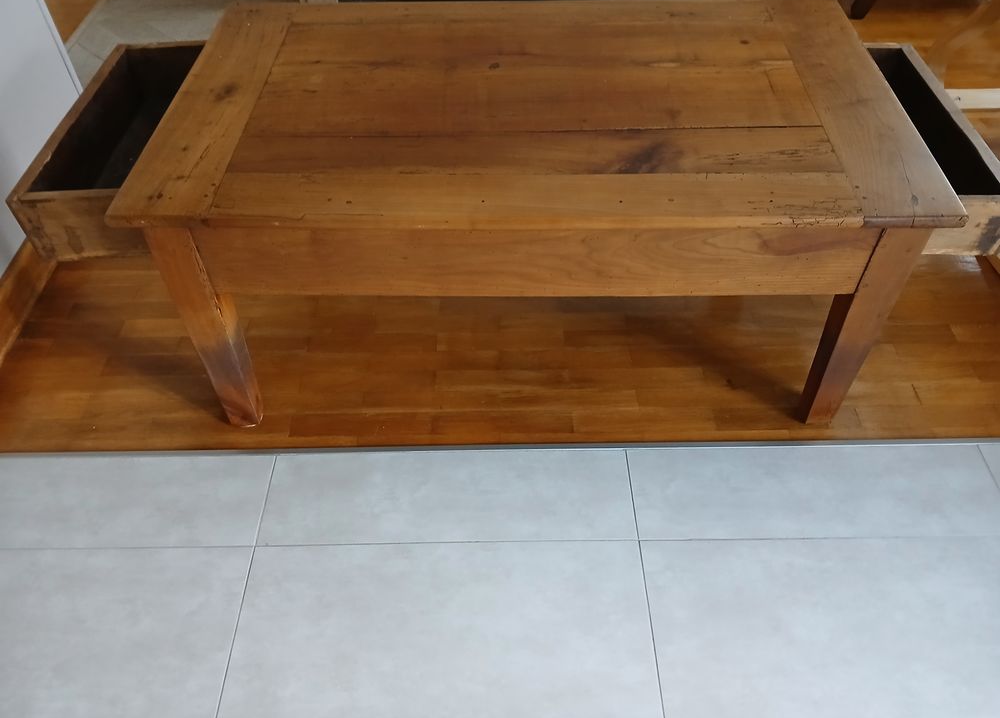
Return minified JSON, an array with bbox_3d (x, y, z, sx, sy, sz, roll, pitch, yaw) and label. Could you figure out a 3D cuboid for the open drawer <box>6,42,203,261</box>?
[{"bbox_3d":[-0.458,-0.357,1.207,0.430,0.109,0.448,-2,49,3],"label":"open drawer"}]

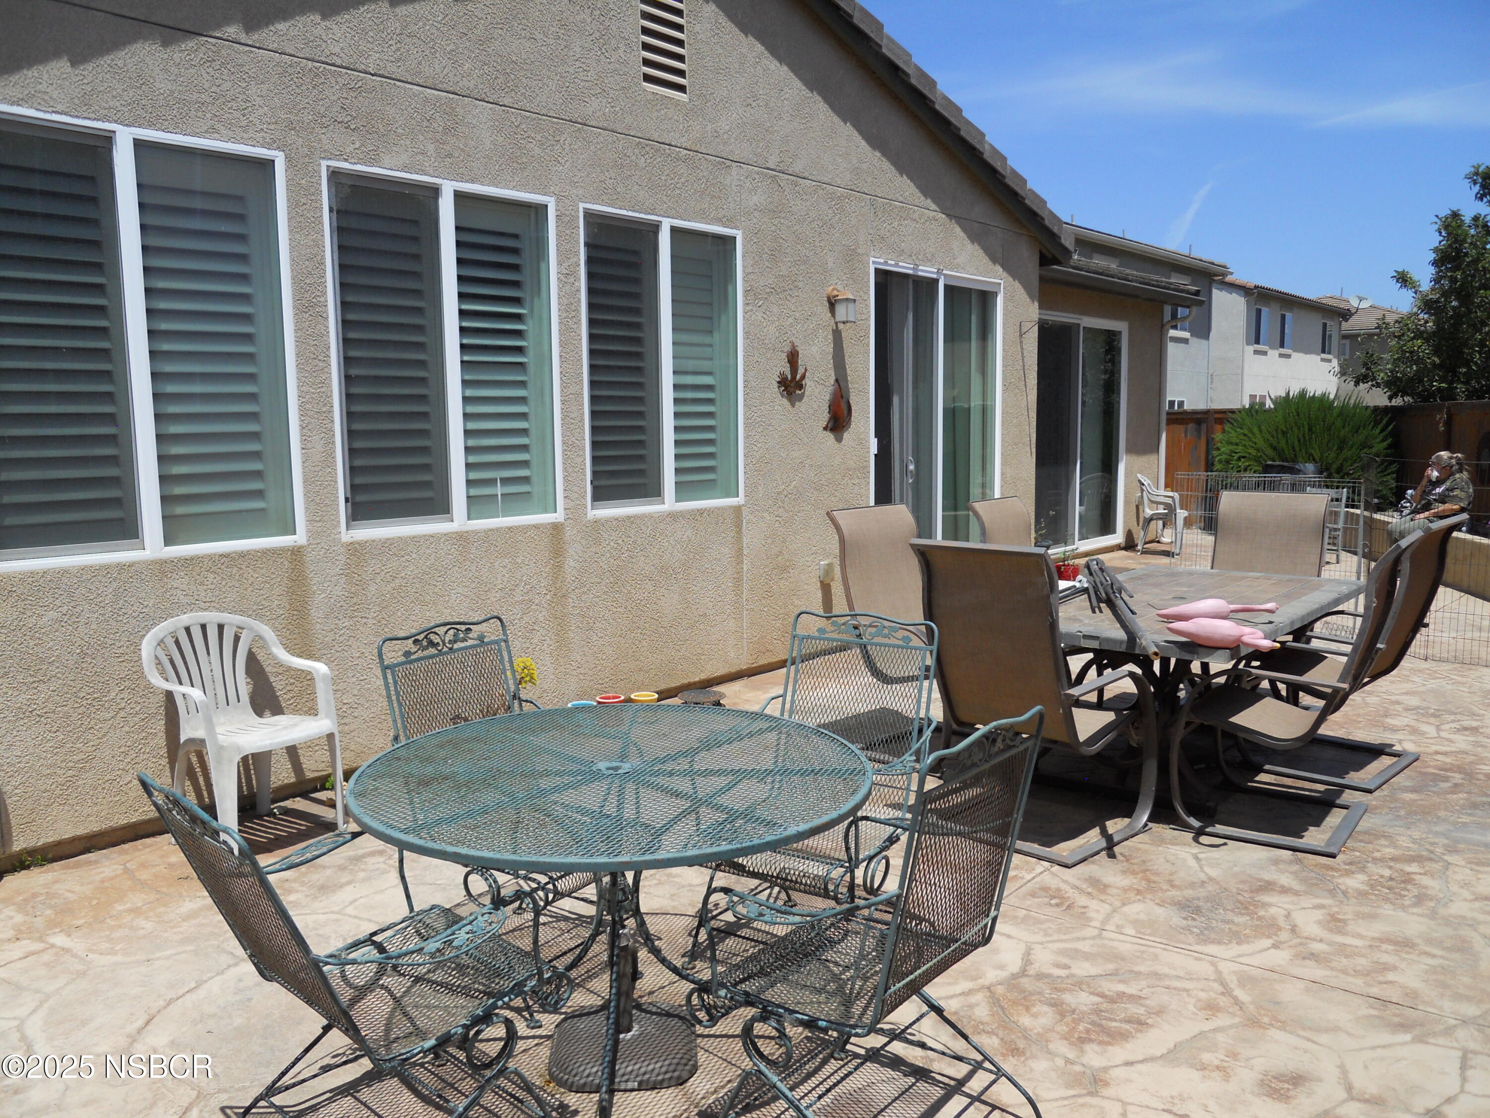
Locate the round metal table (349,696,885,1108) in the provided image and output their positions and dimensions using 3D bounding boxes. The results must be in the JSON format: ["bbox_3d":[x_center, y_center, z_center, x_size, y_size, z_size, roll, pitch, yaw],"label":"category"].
[{"bbox_3d":[-0.314,0.862,2.971,1.227,0.724,1.227,-1,7,0],"label":"round metal table"}]

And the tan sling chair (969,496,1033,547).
[{"bbox_3d":[1.645,0.219,6.531,0.760,1.090,0.680,4,8,36],"label":"tan sling chair"}]

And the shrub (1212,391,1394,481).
[{"bbox_3d":[6.622,-1.291,14.300,1.900,1.400,2.150,5,9,41],"label":"shrub"}]

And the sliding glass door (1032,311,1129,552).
[{"bbox_3d":[3.465,-1.288,12.584,0.110,2.440,2.268,5,9,40],"label":"sliding glass door"}]

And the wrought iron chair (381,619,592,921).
[{"bbox_3d":[-0.631,0.690,3.419,0.670,0.920,0.600,4,8,35],"label":"wrought iron chair"}]

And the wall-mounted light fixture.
[{"bbox_3d":[0.593,-1.535,7.278,0.155,0.230,0.110,5,9,41],"label":"wall-mounted light fixture"}]

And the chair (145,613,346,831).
[{"bbox_3d":[-1.843,0.625,4.439,0.520,0.820,0.560,4,8,38],"label":"chair"}]

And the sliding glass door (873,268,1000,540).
[{"bbox_3d":[1.374,-0.809,8.589,0.110,2.440,1.736,5,9,40],"label":"sliding glass door"}]

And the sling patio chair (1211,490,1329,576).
[{"bbox_3d":[2.704,0.226,6.366,0.680,1.090,0.760,4,8,33],"label":"sling patio chair"}]

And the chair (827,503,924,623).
[{"bbox_3d":[0.860,0.335,5.510,0.680,1.100,0.800,-7,9,-44],"label":"chair"}]

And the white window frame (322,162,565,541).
[{"bbox_3d":[-1.293,-0.884,5.326,0.070,1.517,1.181,5,9,41],"label":"white window frame"}]

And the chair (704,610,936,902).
[{"bbox_3d":[0.205,0.680,3.425,0.600,0.920,0.670,4,8,34],"label":"chair"}]

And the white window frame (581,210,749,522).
[{"bbox_3d":[-0.411,-1.009,6.326,0.070,1.517,1.168,5,9,41],"label":"white window frame"}]

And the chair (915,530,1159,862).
[{"bbox_3d":[1.081,0.464,4.540,0.680,1.100,0.800,5,9,43],"label":"chair"}]

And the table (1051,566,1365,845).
[{"bbox_3d":[1.928,0.538,5.383,1.050,0.730,2.060,4,8,38],"label":"table"}]

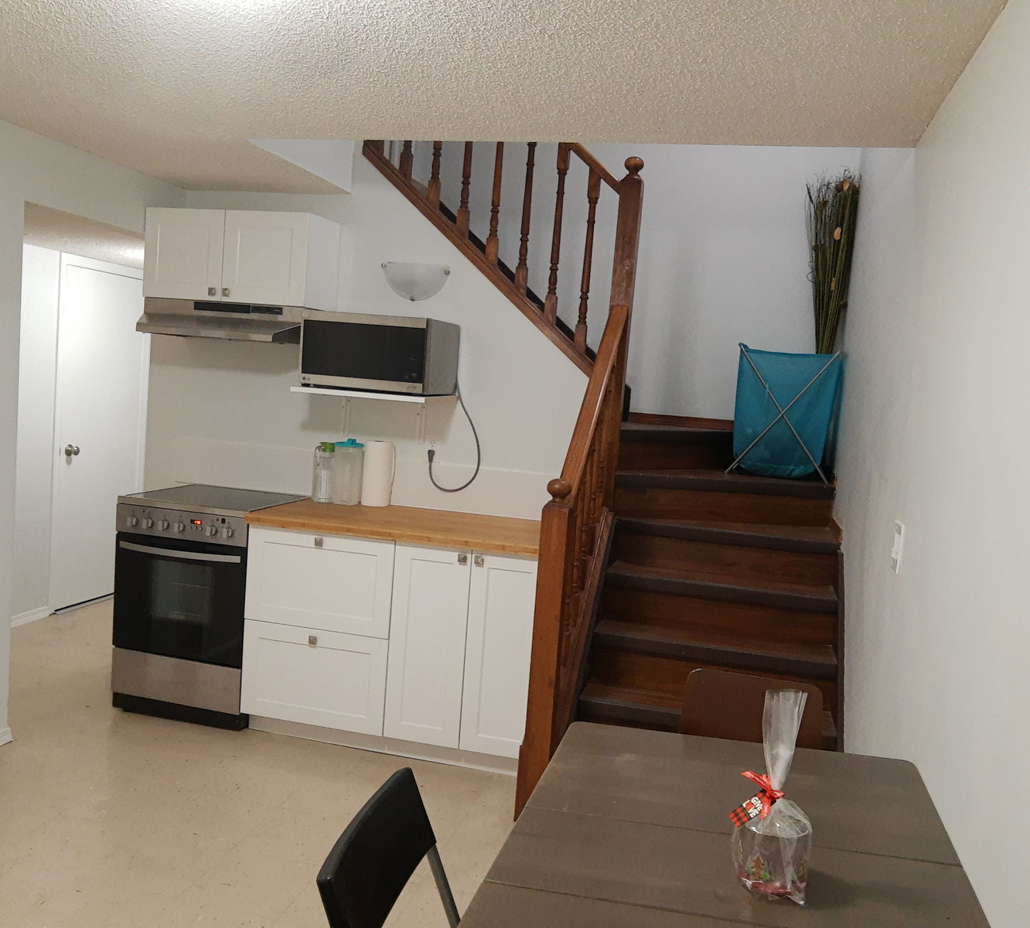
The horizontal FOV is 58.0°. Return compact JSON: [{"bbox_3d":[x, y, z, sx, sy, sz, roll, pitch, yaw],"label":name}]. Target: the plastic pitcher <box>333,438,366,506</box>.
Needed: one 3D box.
[{"bbox_3d":[-0.735,0.037,4.126,0.130,0.285,0.130,5,6,14],"label":"plastic pitcher"}]

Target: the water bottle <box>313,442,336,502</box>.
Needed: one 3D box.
[{"bbox_3d":[-0.851,0.038,4.157,0.100,0.260,0.100,5,6,14],"label":"water bottle"}]

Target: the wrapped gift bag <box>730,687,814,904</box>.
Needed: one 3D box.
[{"bbox_3d":[0.398,0.489,1.417,0.120,0.300,0.115,5,6,14],"label":"wrapped gift bag"}]

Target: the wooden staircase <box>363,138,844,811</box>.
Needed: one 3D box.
[{"bbox_3d":[0.253,-0.127,3.916,2.230,2.550,1.900,5,6,14],"label":"wooden staircase"}]

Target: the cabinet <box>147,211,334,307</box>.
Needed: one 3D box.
[{"bbox_3d":[-1.189,-0.885,4.060,0.760,0.381,0.325,5,6,13],"label":"cabinet"}]

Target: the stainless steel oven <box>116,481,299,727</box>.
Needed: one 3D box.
[{"bbox_3d":[-1.301,0.590,4.019,0.598,0.911,0.588,5,6,13],"label":"stainless steel oven"}]

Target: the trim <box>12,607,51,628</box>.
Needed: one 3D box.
[{"bbox_3d":[-2.622,0.832,5.026,0.017,0.055,0.300,5,6,13],"label":"trim"}]

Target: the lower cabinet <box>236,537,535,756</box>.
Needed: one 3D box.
[{"bbox_3d":[-0.413,0.648,3.841,1.213,0.763,0.604,5,6,13],"label":"lower cabinet"}]

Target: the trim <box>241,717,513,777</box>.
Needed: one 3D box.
[{"bbox_3d":[-0.511,1.093,3.672,1.186,0.088,0.020,5,6,13],"label":"trim"}]

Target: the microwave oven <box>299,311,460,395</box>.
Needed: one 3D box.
[{"bbox_3d":[-0.560,-0.462,3.928,0.533,0.298,0.410,5,6,14],"label":"microwave oven"}]

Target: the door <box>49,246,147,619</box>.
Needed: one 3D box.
[{"bbox_3d":[-2.419,-0.172,5.446,0.050,1.960,0.770,5,6,14],"label":"door"}]

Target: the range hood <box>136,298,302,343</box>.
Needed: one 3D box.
[{"bbox_3d":[-1.220,-0.617,4.025,0.750,0.155,0.447,5,6,13],"label":"range hood"}]

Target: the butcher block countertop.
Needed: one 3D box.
[{"bbox_3d":[-0.388,0.248,3.823,1.235,0.038,0.650,5,6,14],"label":"butcher block countertop"}]

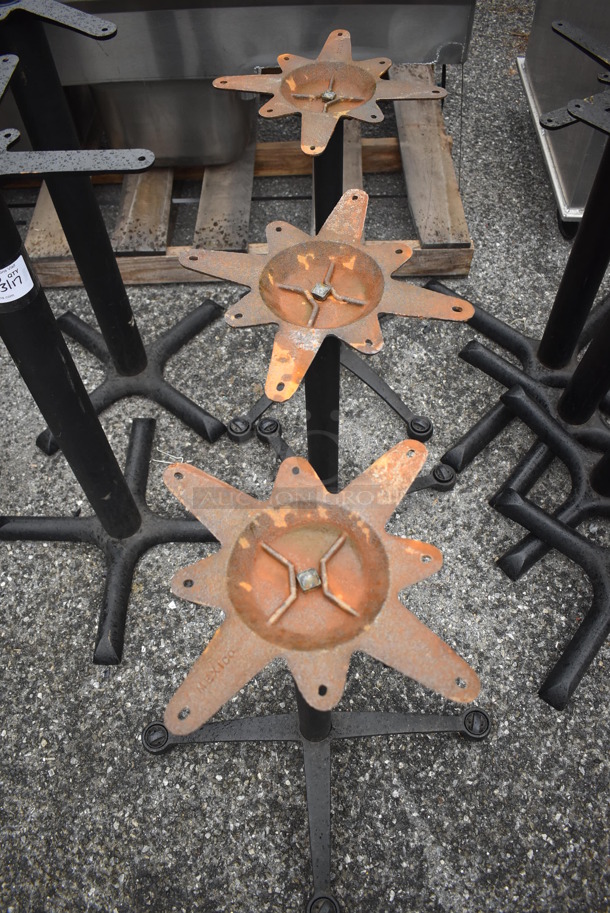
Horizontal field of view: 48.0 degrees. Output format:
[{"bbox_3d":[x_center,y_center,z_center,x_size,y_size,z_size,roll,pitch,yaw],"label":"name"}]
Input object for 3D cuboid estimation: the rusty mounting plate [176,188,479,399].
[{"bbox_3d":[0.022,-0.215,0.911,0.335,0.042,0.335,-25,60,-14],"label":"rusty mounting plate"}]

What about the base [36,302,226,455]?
[{"bbox_3d":[-0.431,-0.225,1.735,0.490,0.060,0.490,-5,57,-2],"label":"base"}]

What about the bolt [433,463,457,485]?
[{"bbox_3d":[0.312,0.048,1.548,0.048,0.025,0.048,-1,57,1],"label":"bolt"}]

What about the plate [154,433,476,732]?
[{"bbox_3d":[0.004,0.118,0.679,0.281,0.030,0.281,-6,57,-2],"label":"plate"}]

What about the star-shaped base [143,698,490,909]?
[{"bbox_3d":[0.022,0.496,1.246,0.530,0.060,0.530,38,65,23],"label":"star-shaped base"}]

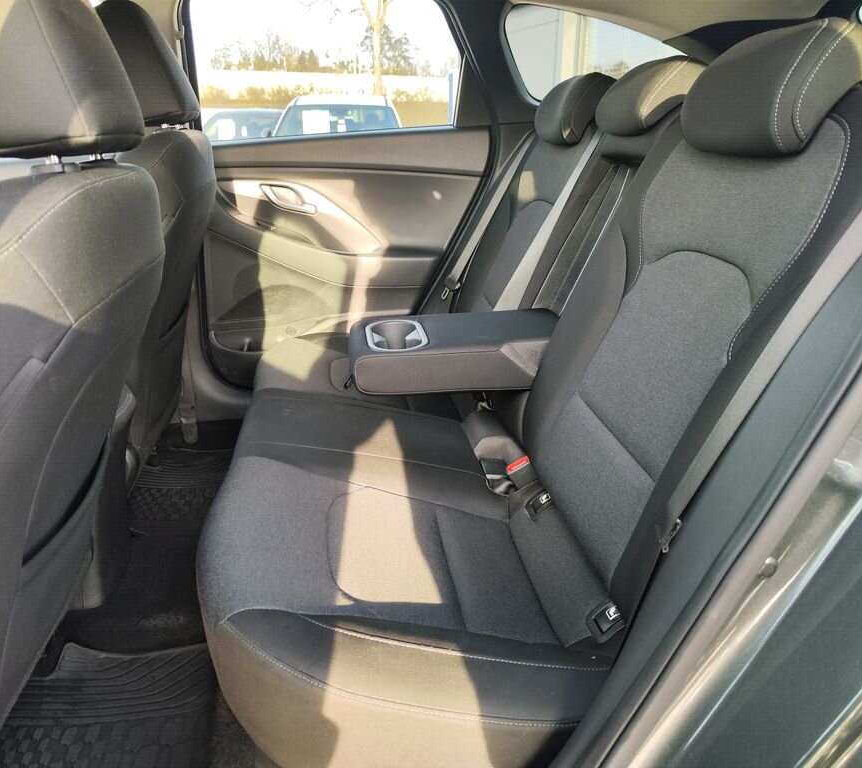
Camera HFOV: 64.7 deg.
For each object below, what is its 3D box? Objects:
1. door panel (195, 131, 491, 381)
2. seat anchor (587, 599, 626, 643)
[{"bbox_3d":[-0.223,-0.314,1.818,0.770,0.690,0.100,-3,22,-8],"label":"door panel"},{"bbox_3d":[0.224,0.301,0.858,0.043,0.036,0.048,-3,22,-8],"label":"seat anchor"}]

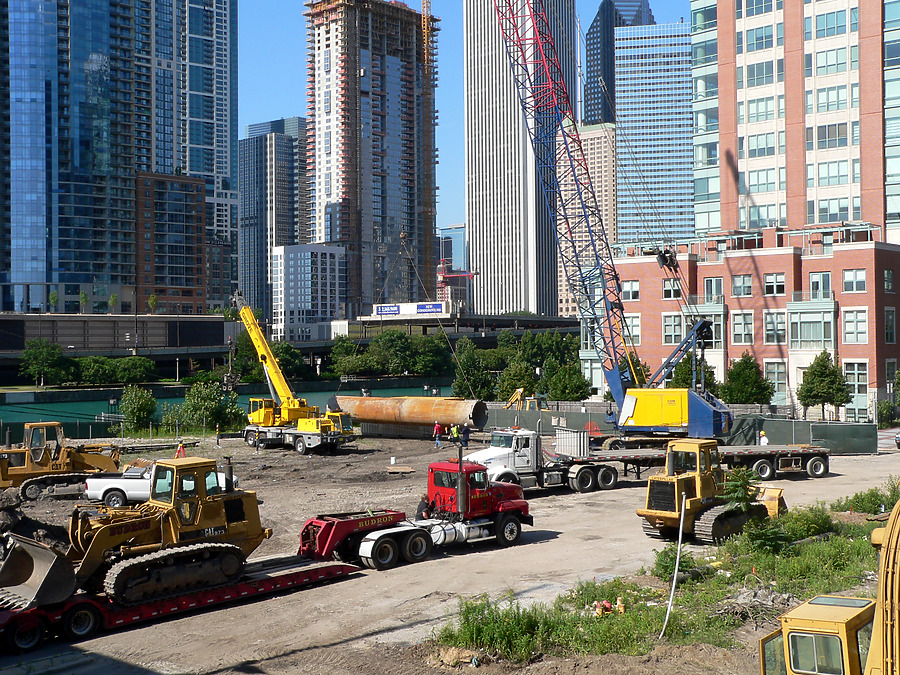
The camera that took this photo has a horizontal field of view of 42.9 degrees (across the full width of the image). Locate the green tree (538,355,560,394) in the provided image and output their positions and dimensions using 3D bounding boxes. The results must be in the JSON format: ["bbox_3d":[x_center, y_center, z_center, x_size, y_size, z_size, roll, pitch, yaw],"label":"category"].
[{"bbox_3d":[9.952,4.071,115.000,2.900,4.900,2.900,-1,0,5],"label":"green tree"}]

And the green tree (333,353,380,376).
[{"bbox_3d":[-19.288,5.673,236.000,8.600,5.000,7.200,0,0,-5],"label":"green tree"}]

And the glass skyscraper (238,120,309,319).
[{"bbox_3d":[-78.239,-47.701,510.000,26.000,99.000,27.000,-1,-1,42],"label":"glass skyscraper"}]

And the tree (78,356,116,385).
[{"bbox_3d":[-67.363,6.288,218.000,7.620,5.340,7.240,0,0,0],"label":"tree"}]

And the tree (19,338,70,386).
[{"bbox_3d":[-73.373,4.614,207.000,9.410,8.870,8.940,0,0,0],"label":"tree"}]

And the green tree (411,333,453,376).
[{"bbox_3d":[-4.285,3.996,265.000,9.730,10.310,9.240,0,0,0],"label":"green tree"}]

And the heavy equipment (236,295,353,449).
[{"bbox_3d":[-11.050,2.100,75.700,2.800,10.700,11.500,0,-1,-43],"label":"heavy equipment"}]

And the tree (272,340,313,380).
[{"bbox_3d":[-34.143,4.986,248.000,9.540,8.670,9.060,0,0,0],"label":"tree"}]

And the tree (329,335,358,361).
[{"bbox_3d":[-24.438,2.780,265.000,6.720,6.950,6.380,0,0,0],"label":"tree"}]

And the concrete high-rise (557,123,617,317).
[{"bbox_3d":[90.846,-65.774,745.000,39.000,147.000,37.000,-1,-1,38],"label":"concrete high-rise"}]

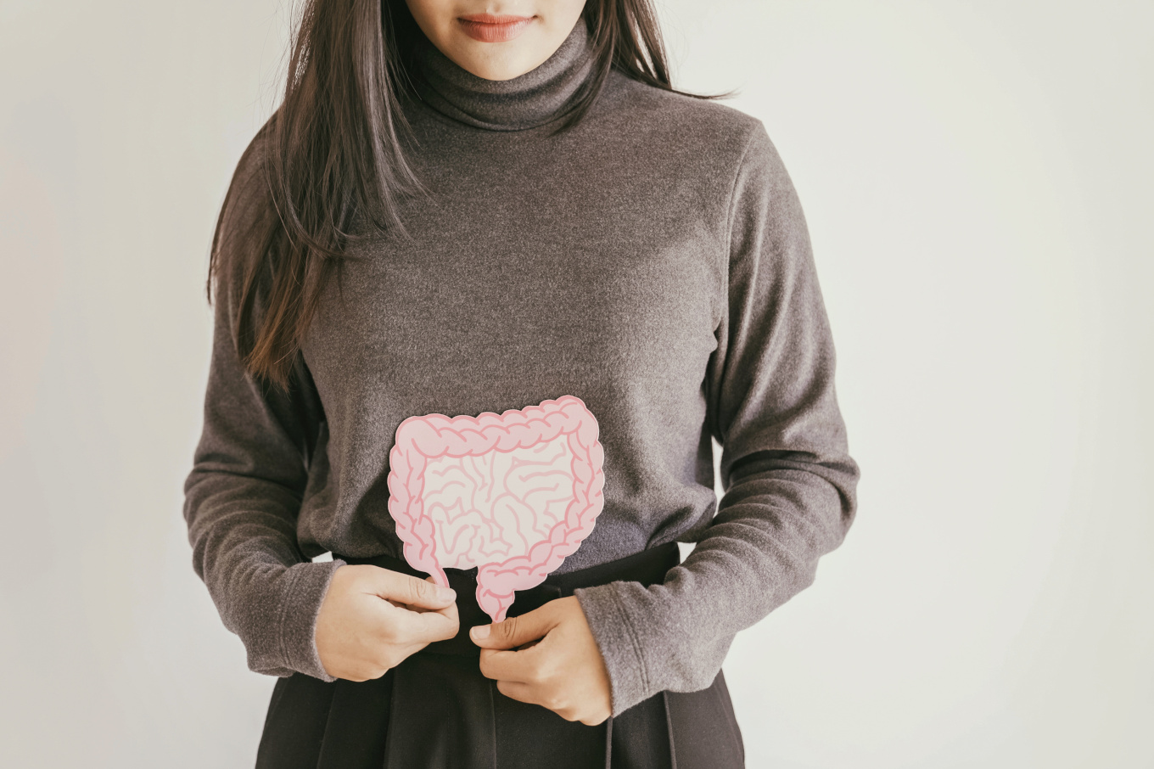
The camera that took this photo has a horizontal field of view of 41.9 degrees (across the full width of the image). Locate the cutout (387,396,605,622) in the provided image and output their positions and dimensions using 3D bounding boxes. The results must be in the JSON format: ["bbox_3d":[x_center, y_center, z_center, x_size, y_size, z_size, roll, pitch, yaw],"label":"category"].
[{"bbox_3d":[-0.056,0.088,1.040,0.150,0.160,0.004,2,-2,0],"label":"cutout"}]

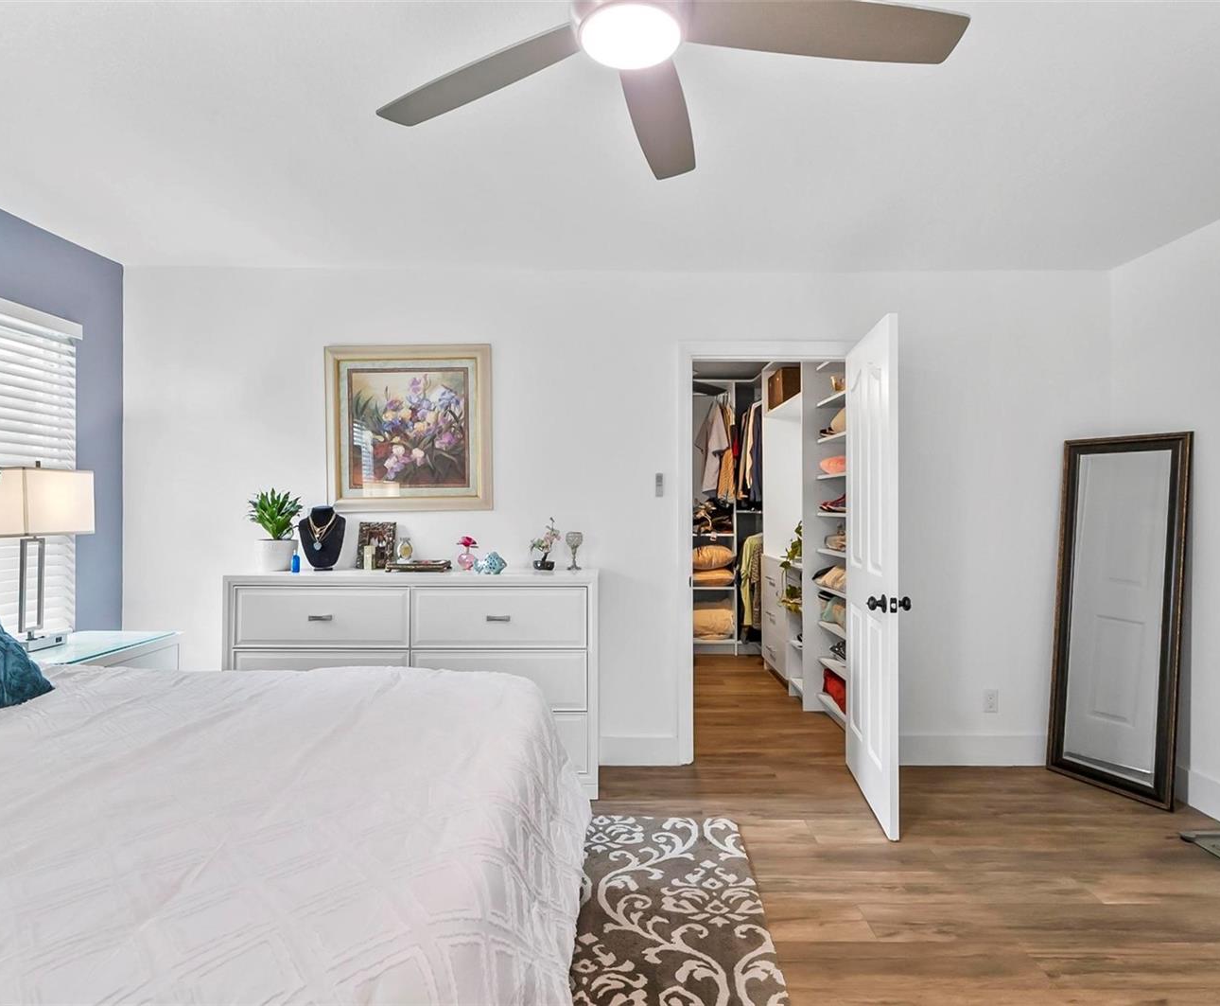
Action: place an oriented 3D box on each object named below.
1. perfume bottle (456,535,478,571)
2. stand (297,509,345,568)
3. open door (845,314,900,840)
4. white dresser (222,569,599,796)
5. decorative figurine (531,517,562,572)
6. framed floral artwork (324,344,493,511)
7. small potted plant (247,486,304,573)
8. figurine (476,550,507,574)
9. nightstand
[{"bbox_3d":[-0.683,0.237,3.205,0.103,0.164,0.090,0,0,0],"label":"perfume bottle"},{"bbox_3d":[-1.365,0.167,3.185,0.224,0.305,0.120,0,0,-10],"label":"stand"},{"bbox_3d":[1.134,0.281,2.937,0.042,2.010,0.762,0,0,8],"label":"open door"},{"bbox_3d":[-0.876,0.809,3.130,1.646,0.979,0.400,0,0,0],"label":"white dresser"},{"bbox_3d":[-0.305,0.193,3.205,0.150,0.253,0.115,0,0,0],"label":"decorative figurine"},{"bbox_3d":[-0.990,-0.368,3.320,0.812,0.808,0.045,-1,0,0],"label":"framed floral artwork"},{"bbox_3d":[-1.595,0.125,3.200,0.250,0.388,0.230,0,0,0],"label":"small potted plant"},{"bbox_3d":[-0.530,0.267,3.015,0.145,0.104,0.055,0,0,0],"label":"figurine"},{"bbox_3d":[-2.183,0.940,2.745,0.475,0.715,0.650,0,0,0],"label":"nightstand"}]

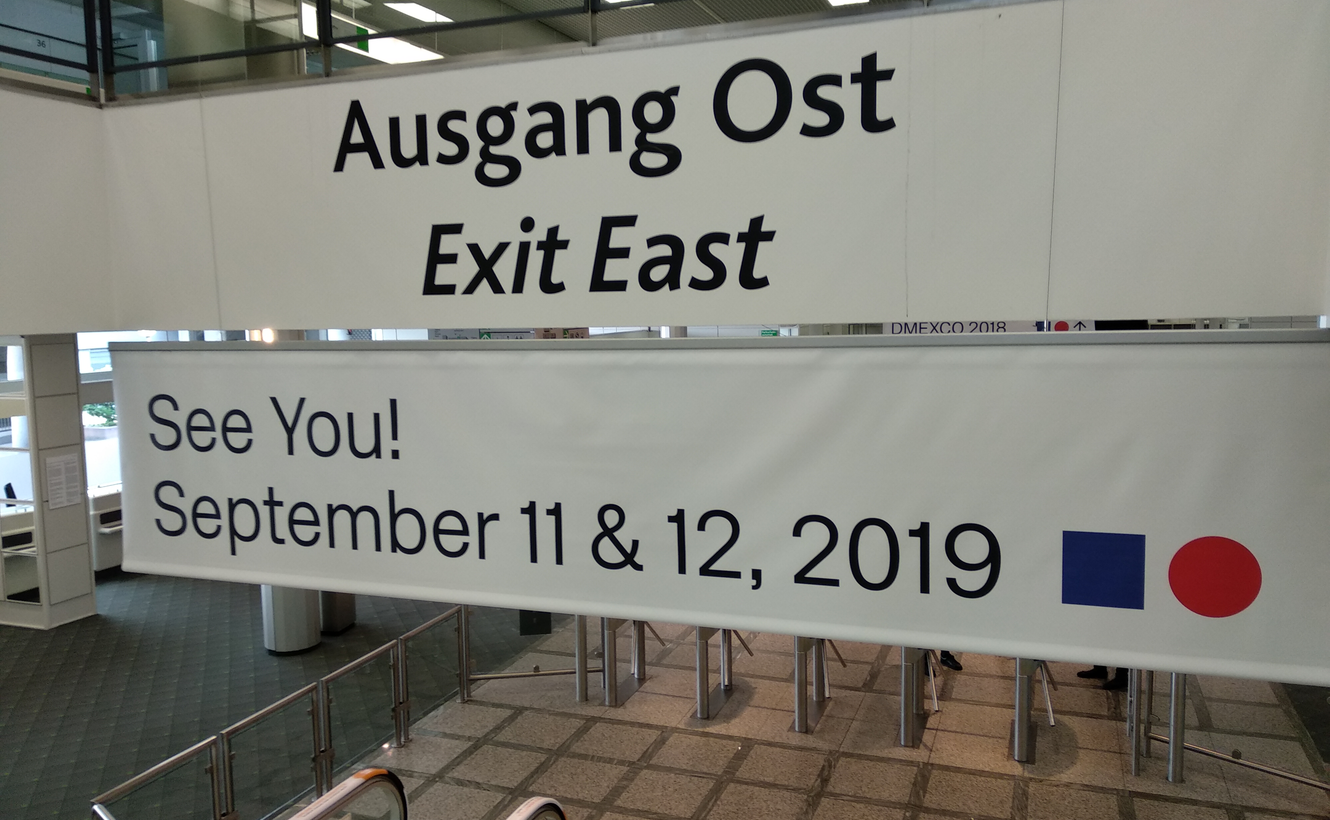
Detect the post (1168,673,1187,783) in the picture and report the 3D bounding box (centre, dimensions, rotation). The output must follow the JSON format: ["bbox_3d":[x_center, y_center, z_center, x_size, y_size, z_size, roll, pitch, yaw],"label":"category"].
[{"bbox_3d":[3.805,2.290,7.432,0.110,0.950,0.110,1,5,21],"label":"post"}]

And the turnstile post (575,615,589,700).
[{"bbox_3d":[-0.752,2.214,9.235,0.110,0.950,0.110,1,5,21],"label":"turnstile post"}]

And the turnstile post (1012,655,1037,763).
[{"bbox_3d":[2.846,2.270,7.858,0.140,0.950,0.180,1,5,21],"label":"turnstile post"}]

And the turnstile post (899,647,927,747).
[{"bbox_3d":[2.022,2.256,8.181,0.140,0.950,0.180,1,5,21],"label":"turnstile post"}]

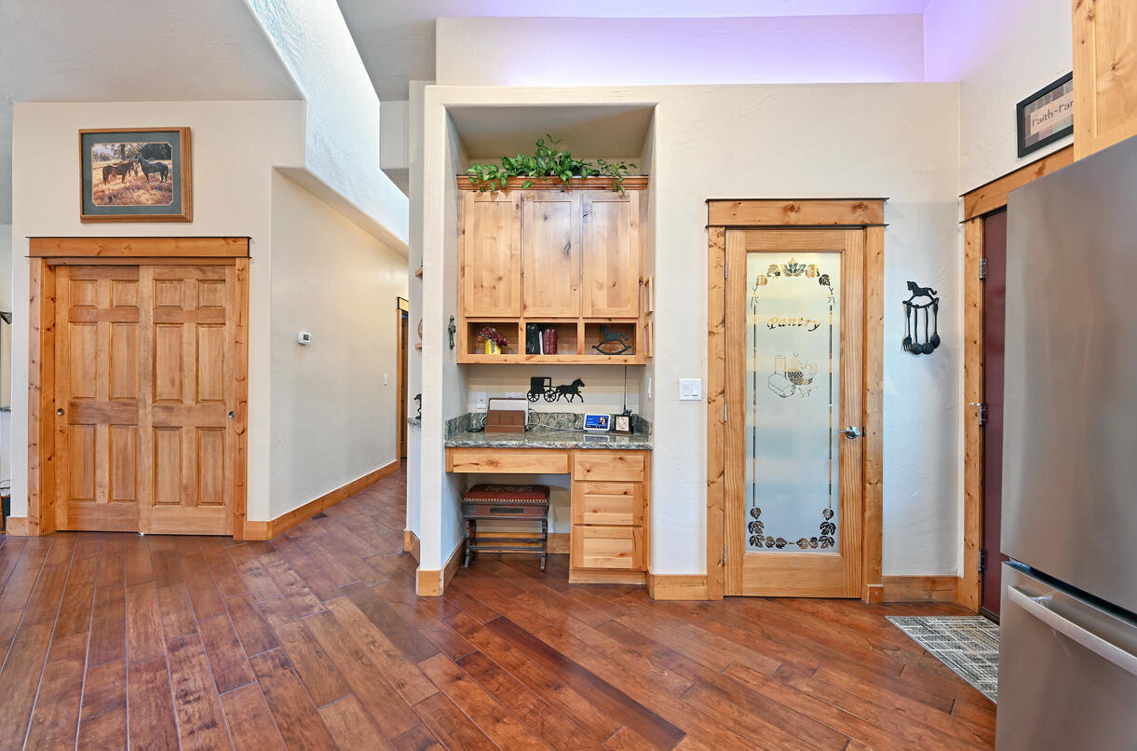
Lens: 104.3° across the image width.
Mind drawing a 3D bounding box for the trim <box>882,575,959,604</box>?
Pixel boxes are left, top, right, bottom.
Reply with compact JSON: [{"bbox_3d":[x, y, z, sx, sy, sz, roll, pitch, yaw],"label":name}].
[{"bbox_3d":[1.916,1.168,2.416,0.410,0.148,0.021,0,0,1],"label":"trim"}]

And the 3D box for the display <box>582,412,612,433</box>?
[{"bbox_3d":[0.191,0.328,2.962,0.178,0.122,0.070,0,0,16],"label":"display"}]

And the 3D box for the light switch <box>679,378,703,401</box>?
[{"bbox_3d":[0.682,0.079,2.457,0.121,0.120,0.015,0,0,2],"label":"light switch"}]

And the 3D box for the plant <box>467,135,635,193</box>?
[{"bbox_3d":[-0.108,-1.311,2.793,1.060,0.375,0.320,0,0,2],"label":"plant"}]

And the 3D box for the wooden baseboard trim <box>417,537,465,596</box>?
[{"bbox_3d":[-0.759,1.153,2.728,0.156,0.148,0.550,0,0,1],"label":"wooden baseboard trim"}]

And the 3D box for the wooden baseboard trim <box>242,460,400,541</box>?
[{"bbox_3d":[-2.287,1.145,4.459,0.200,0.146,2.420,0,0,1],"label":"wooden baseboard trim"}]

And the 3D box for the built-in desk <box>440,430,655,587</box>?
[{"bbox_3d":[-0.114,0.812,2.831,1.199,0.849,0.492,0,0,2],"label":"built-in desk"}]

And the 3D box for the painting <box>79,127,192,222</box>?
[{"bbox_3d":[-3.211,-1.481,3.278,0.830,0.700,0.040,0,0,1],"label":"painting"}]

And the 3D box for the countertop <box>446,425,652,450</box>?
[{"bbox_3d":[-0.111,0.408,2.826,1.201,0.041,0.493,0,0,2],"label":"countertop"}]

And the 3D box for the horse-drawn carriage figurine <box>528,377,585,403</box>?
[{"bbox_3d":[-0.084,0.100,3.061,0.402,0.172,0.025,0,0,2],"label":"horse-drawn carriage figurine"}]

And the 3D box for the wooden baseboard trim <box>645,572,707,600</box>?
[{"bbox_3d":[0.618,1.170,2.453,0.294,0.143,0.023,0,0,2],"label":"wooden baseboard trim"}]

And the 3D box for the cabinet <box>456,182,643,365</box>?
[{"bbox_3d":[-0.103,-0.654,2.915,1.190,1.170,0.325,0,0,1],"label":"cabinet"}]

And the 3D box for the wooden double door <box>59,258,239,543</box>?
[{"bbox_3d":[-3.225,0.174,3.387,1.465,2.047,0.080,0,0,2],"label":"wooden double door"}]

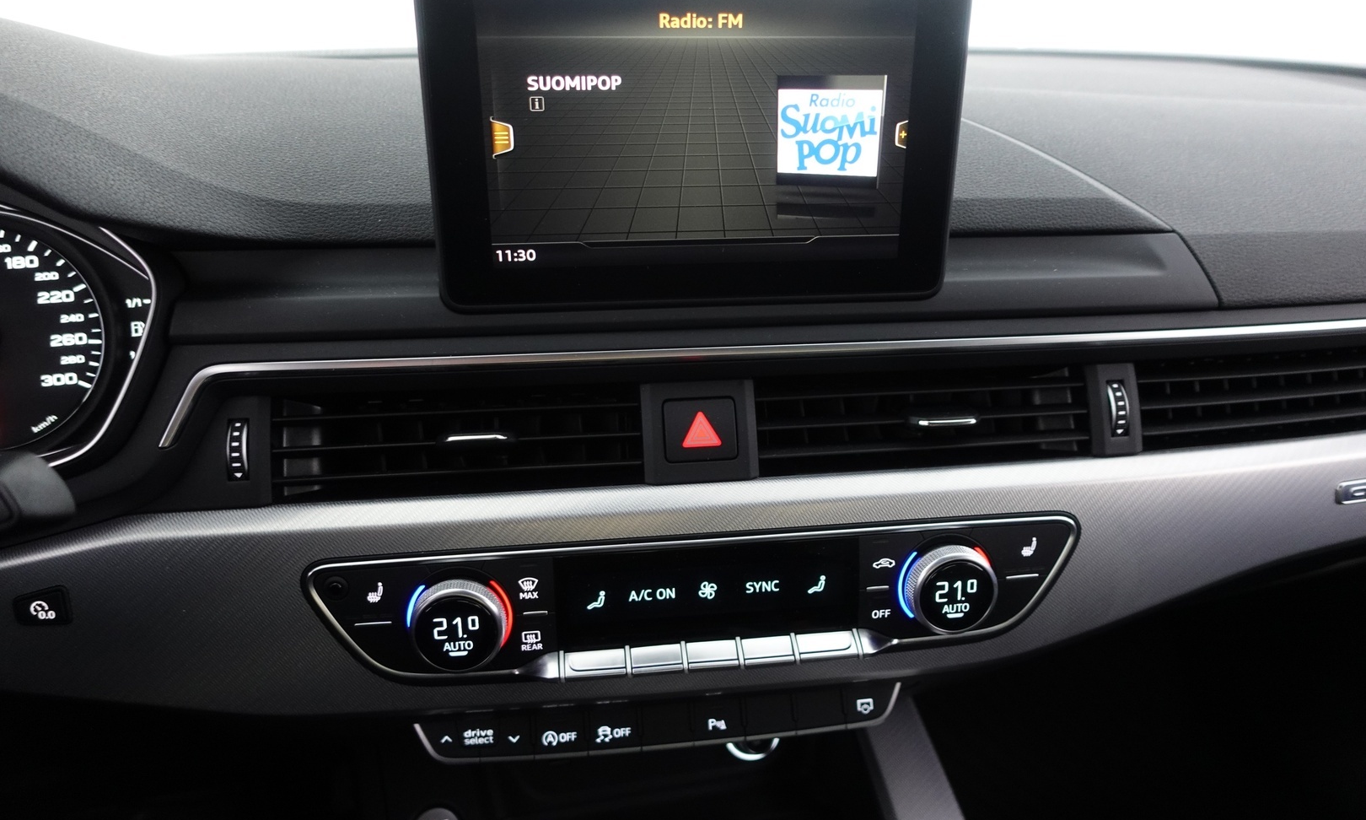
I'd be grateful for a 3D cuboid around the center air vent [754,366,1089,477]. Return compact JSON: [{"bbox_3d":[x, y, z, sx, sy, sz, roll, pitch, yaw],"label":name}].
[{"bbox_3d":[0.097,0.005,0.380,0.137,0.040,0.030,-3,-7,-4],"label":"center air vent"}]

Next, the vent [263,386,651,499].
[{"bbox_3d":[-0.086,0.013,0.359,0.139,0.041,0.030,-2,-6,-10],"label":"vent"}]

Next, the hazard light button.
[{"bbox_3d":[0.007,0.008,0.364,0.029,0.025,0.008,-2,-7,-7],"label":"hazard light button"}]

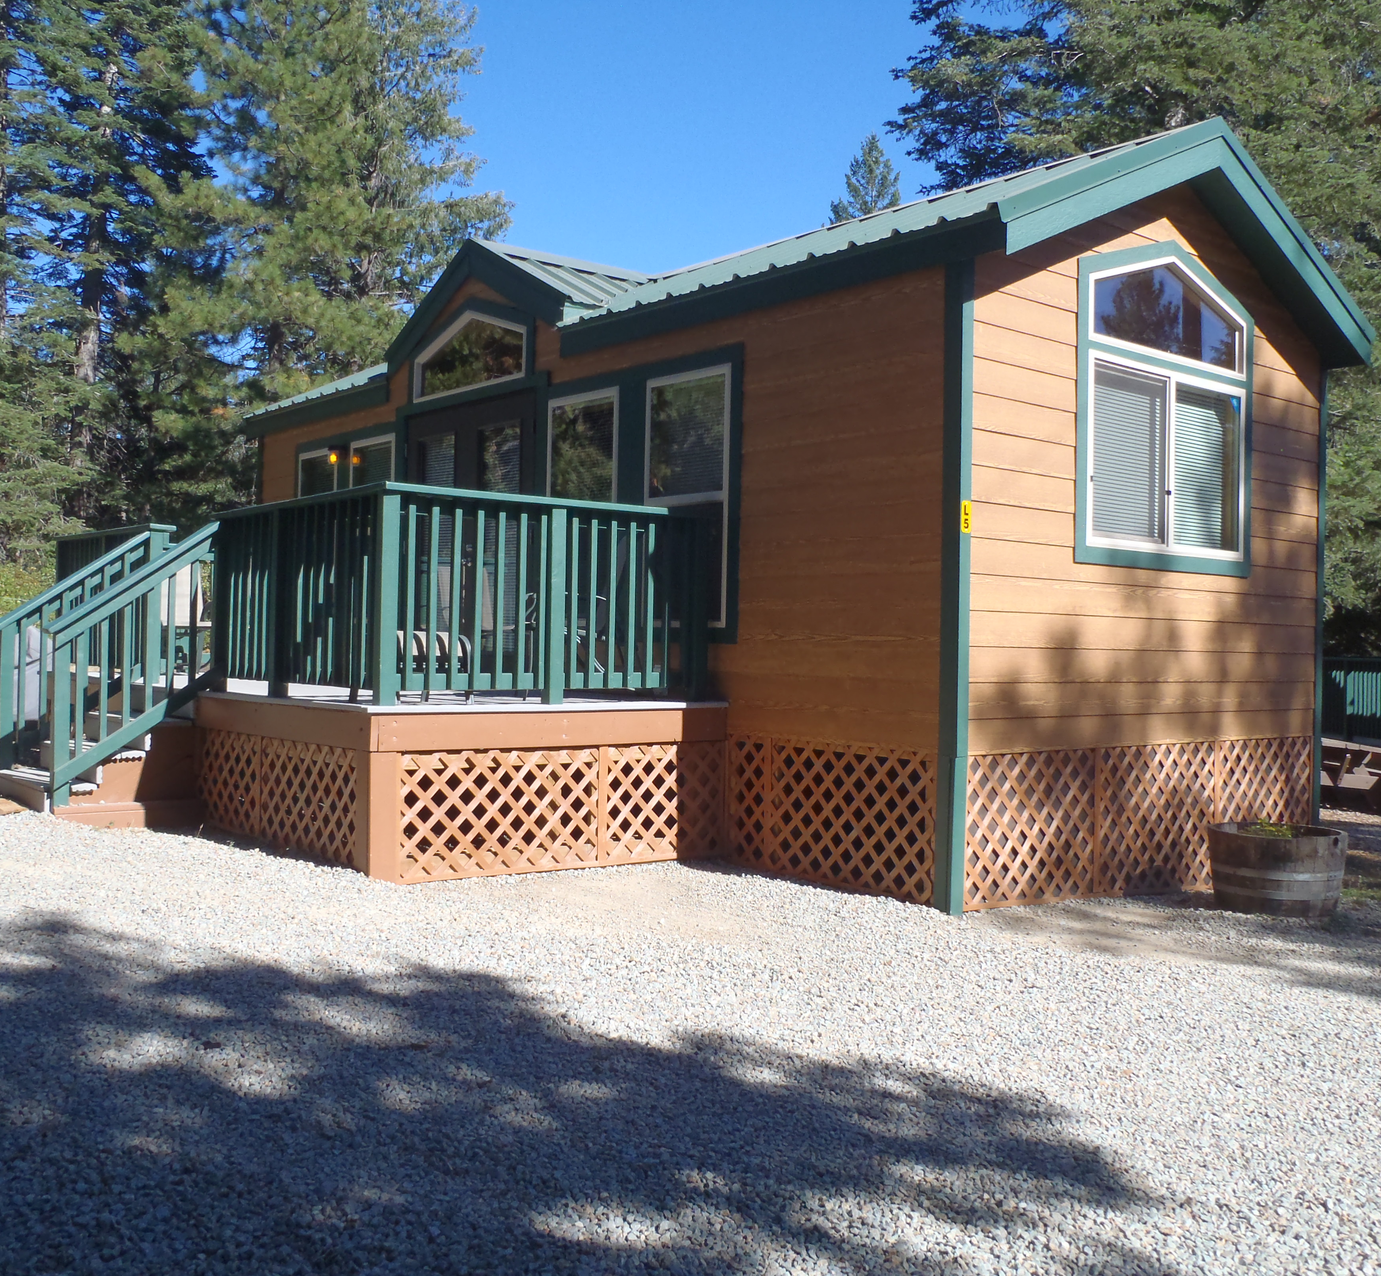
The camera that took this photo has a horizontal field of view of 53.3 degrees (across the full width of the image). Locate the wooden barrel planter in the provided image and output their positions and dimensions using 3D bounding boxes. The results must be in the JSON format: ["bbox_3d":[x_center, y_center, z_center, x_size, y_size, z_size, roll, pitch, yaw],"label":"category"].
[{"bbox_3d":[2.989,1.193,7.019,0.710,0.420,0.710,1,0,0],"label":"wooden barrel planter"}]

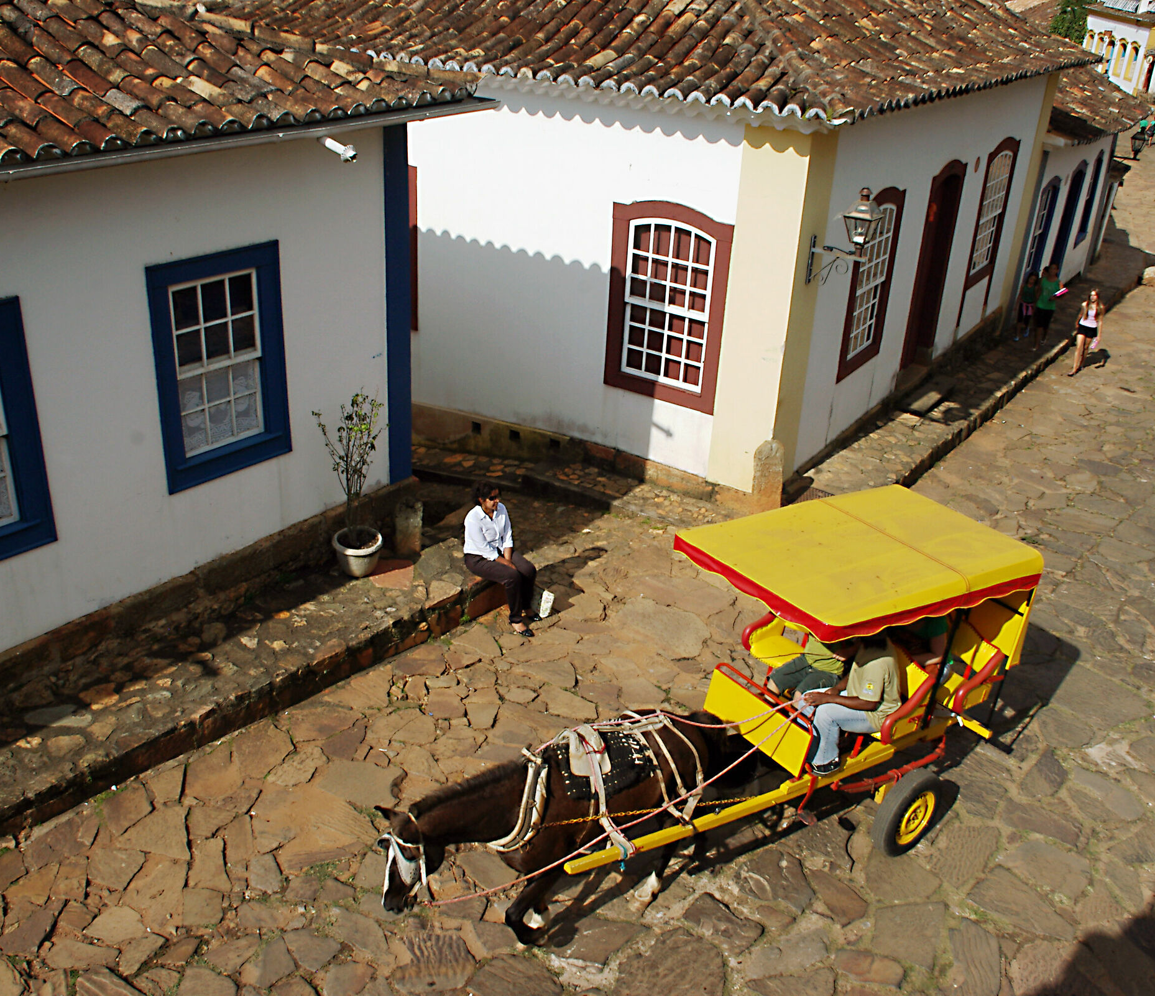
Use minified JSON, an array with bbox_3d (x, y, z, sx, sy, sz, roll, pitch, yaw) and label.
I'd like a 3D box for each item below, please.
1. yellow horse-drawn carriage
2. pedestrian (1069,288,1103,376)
[{"bbox_3d":[1.163,1.445,7.323,3.850,2.020,1.550,-11,29,-36],"label":"yellow horse-drawn carriage"},{"bbox_3d":[9.742,-3.175,21.378,0.520,1.630,0.450,17,30,26],"label":"pedestrian"}]

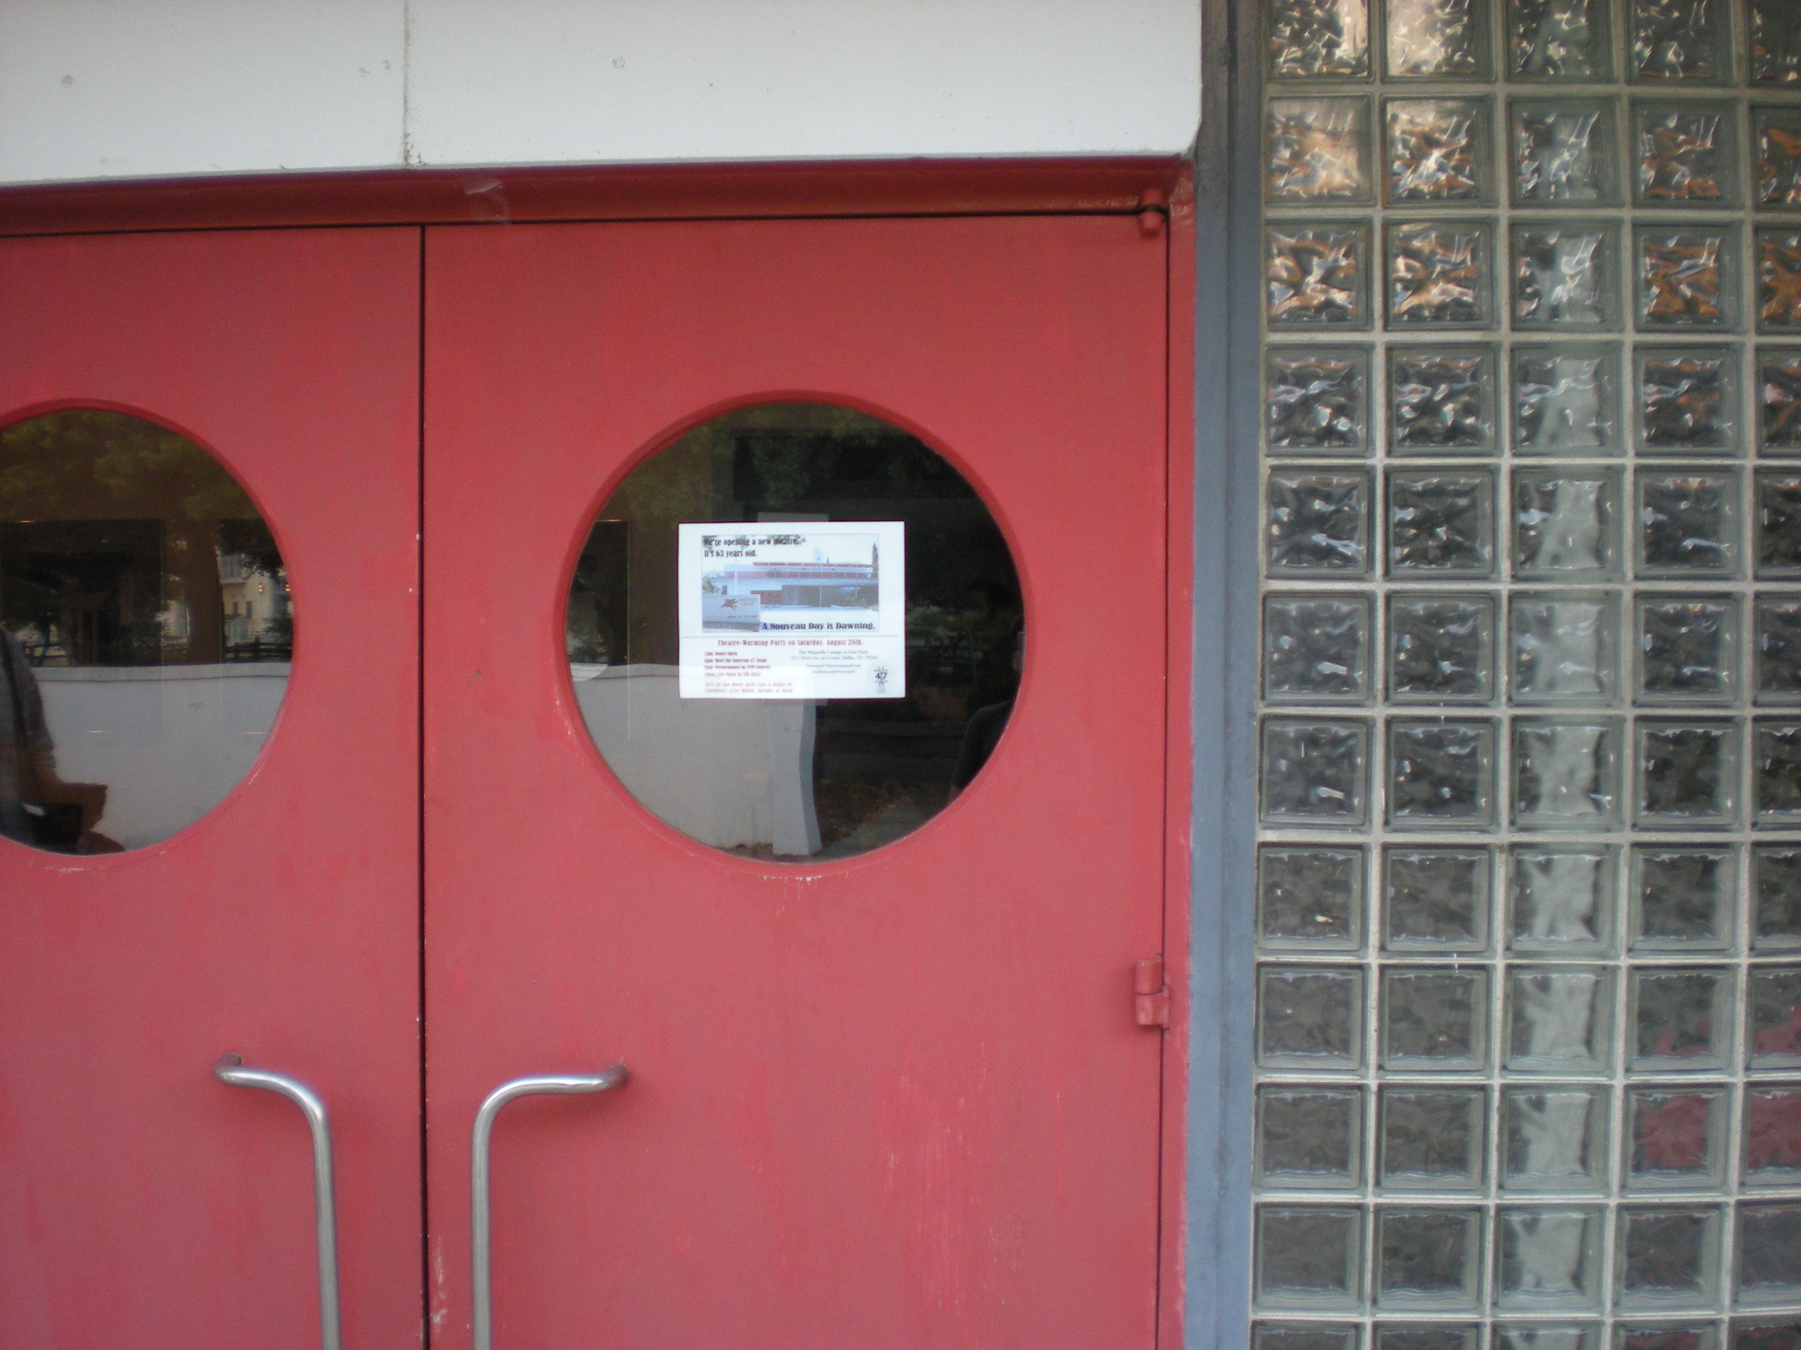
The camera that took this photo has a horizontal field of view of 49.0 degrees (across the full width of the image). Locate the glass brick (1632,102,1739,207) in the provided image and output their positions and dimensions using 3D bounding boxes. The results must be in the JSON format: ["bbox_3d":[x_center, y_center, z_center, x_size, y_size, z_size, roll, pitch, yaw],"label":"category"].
[{"bbox_3d":[0.942,-0.624,2.409,0.142,0.142,0.090,0,2,4],"label":"glass brick"}]

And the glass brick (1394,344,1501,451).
[{"bbox_3d":[0.661,-0.334,2.432,0.140,0.140,0.090,0,1,4],"label":"glass brick"}]

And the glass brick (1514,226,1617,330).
[{"bbox_3d":[0.803,-0.479,2.423,0.142,0.142,0.090,0,2,4],"label":"glass brick"}]

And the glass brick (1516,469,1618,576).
[{"bbox_3d":[0.813,-0.184,2.444,0.143,0.143,0.088,0,2,4],"label":"glass brick"}]

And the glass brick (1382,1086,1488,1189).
[{"bbox_3d":[0.653,0.562,2.450,0.140,0.140,0.090,0,1,4],"label":"glass brick"}]

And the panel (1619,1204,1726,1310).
[{"bbox_3d":[0.931,0.703,2.427,0.140,0.140,0.085,0,1,3],"label":"panel"}]

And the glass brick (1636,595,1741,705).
[{"bbox_3d":[0.952,-0.031,2.426,0.142,0.142,0.090,0,2,4],"label":"glass brick"}]

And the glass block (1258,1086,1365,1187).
[{"bbox_3d":[0.510,0.567,2.476,0.142,0.142,0.090,0,2,4],"label":"glass block"}]

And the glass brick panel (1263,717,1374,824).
[{"bbox_3d":[0.515,0.118,2.471,0.143,0.143,0.088,0,2,4],"label":"glass brick panel"}]

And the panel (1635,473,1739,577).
[{"bbox_3d":[0.946,-0.180,2.408,0.140,0.140,0.085,0,1,3],"label":"panel"}]

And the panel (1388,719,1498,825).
[{"bbox_3d":[0.658,0.116,2.431,0.140,0.140,0.085,0,1,3],"label":"panel"}]

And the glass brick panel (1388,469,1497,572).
[{"bbox_3d":[0.656,-0.184,2.425,0.140,0.140,0.085,0,1,3],"label":"glass brick panel"}]

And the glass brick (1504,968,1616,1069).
[{"bbox_3d":[0.800,0.415,2.429,0.140,0.140,0.085,0,1,3],"label":"glass brick"}]

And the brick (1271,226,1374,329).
[{"bbox_3d":[0.515,-0.489,2.458,0.143,0.143,0.088,0,2,4],"label":"brick"}]

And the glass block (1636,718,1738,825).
[{"bbox_3d":[0.950,0.118,2.422,0.140,0.140,0.090,0,1,4],"label":"glass block"}]

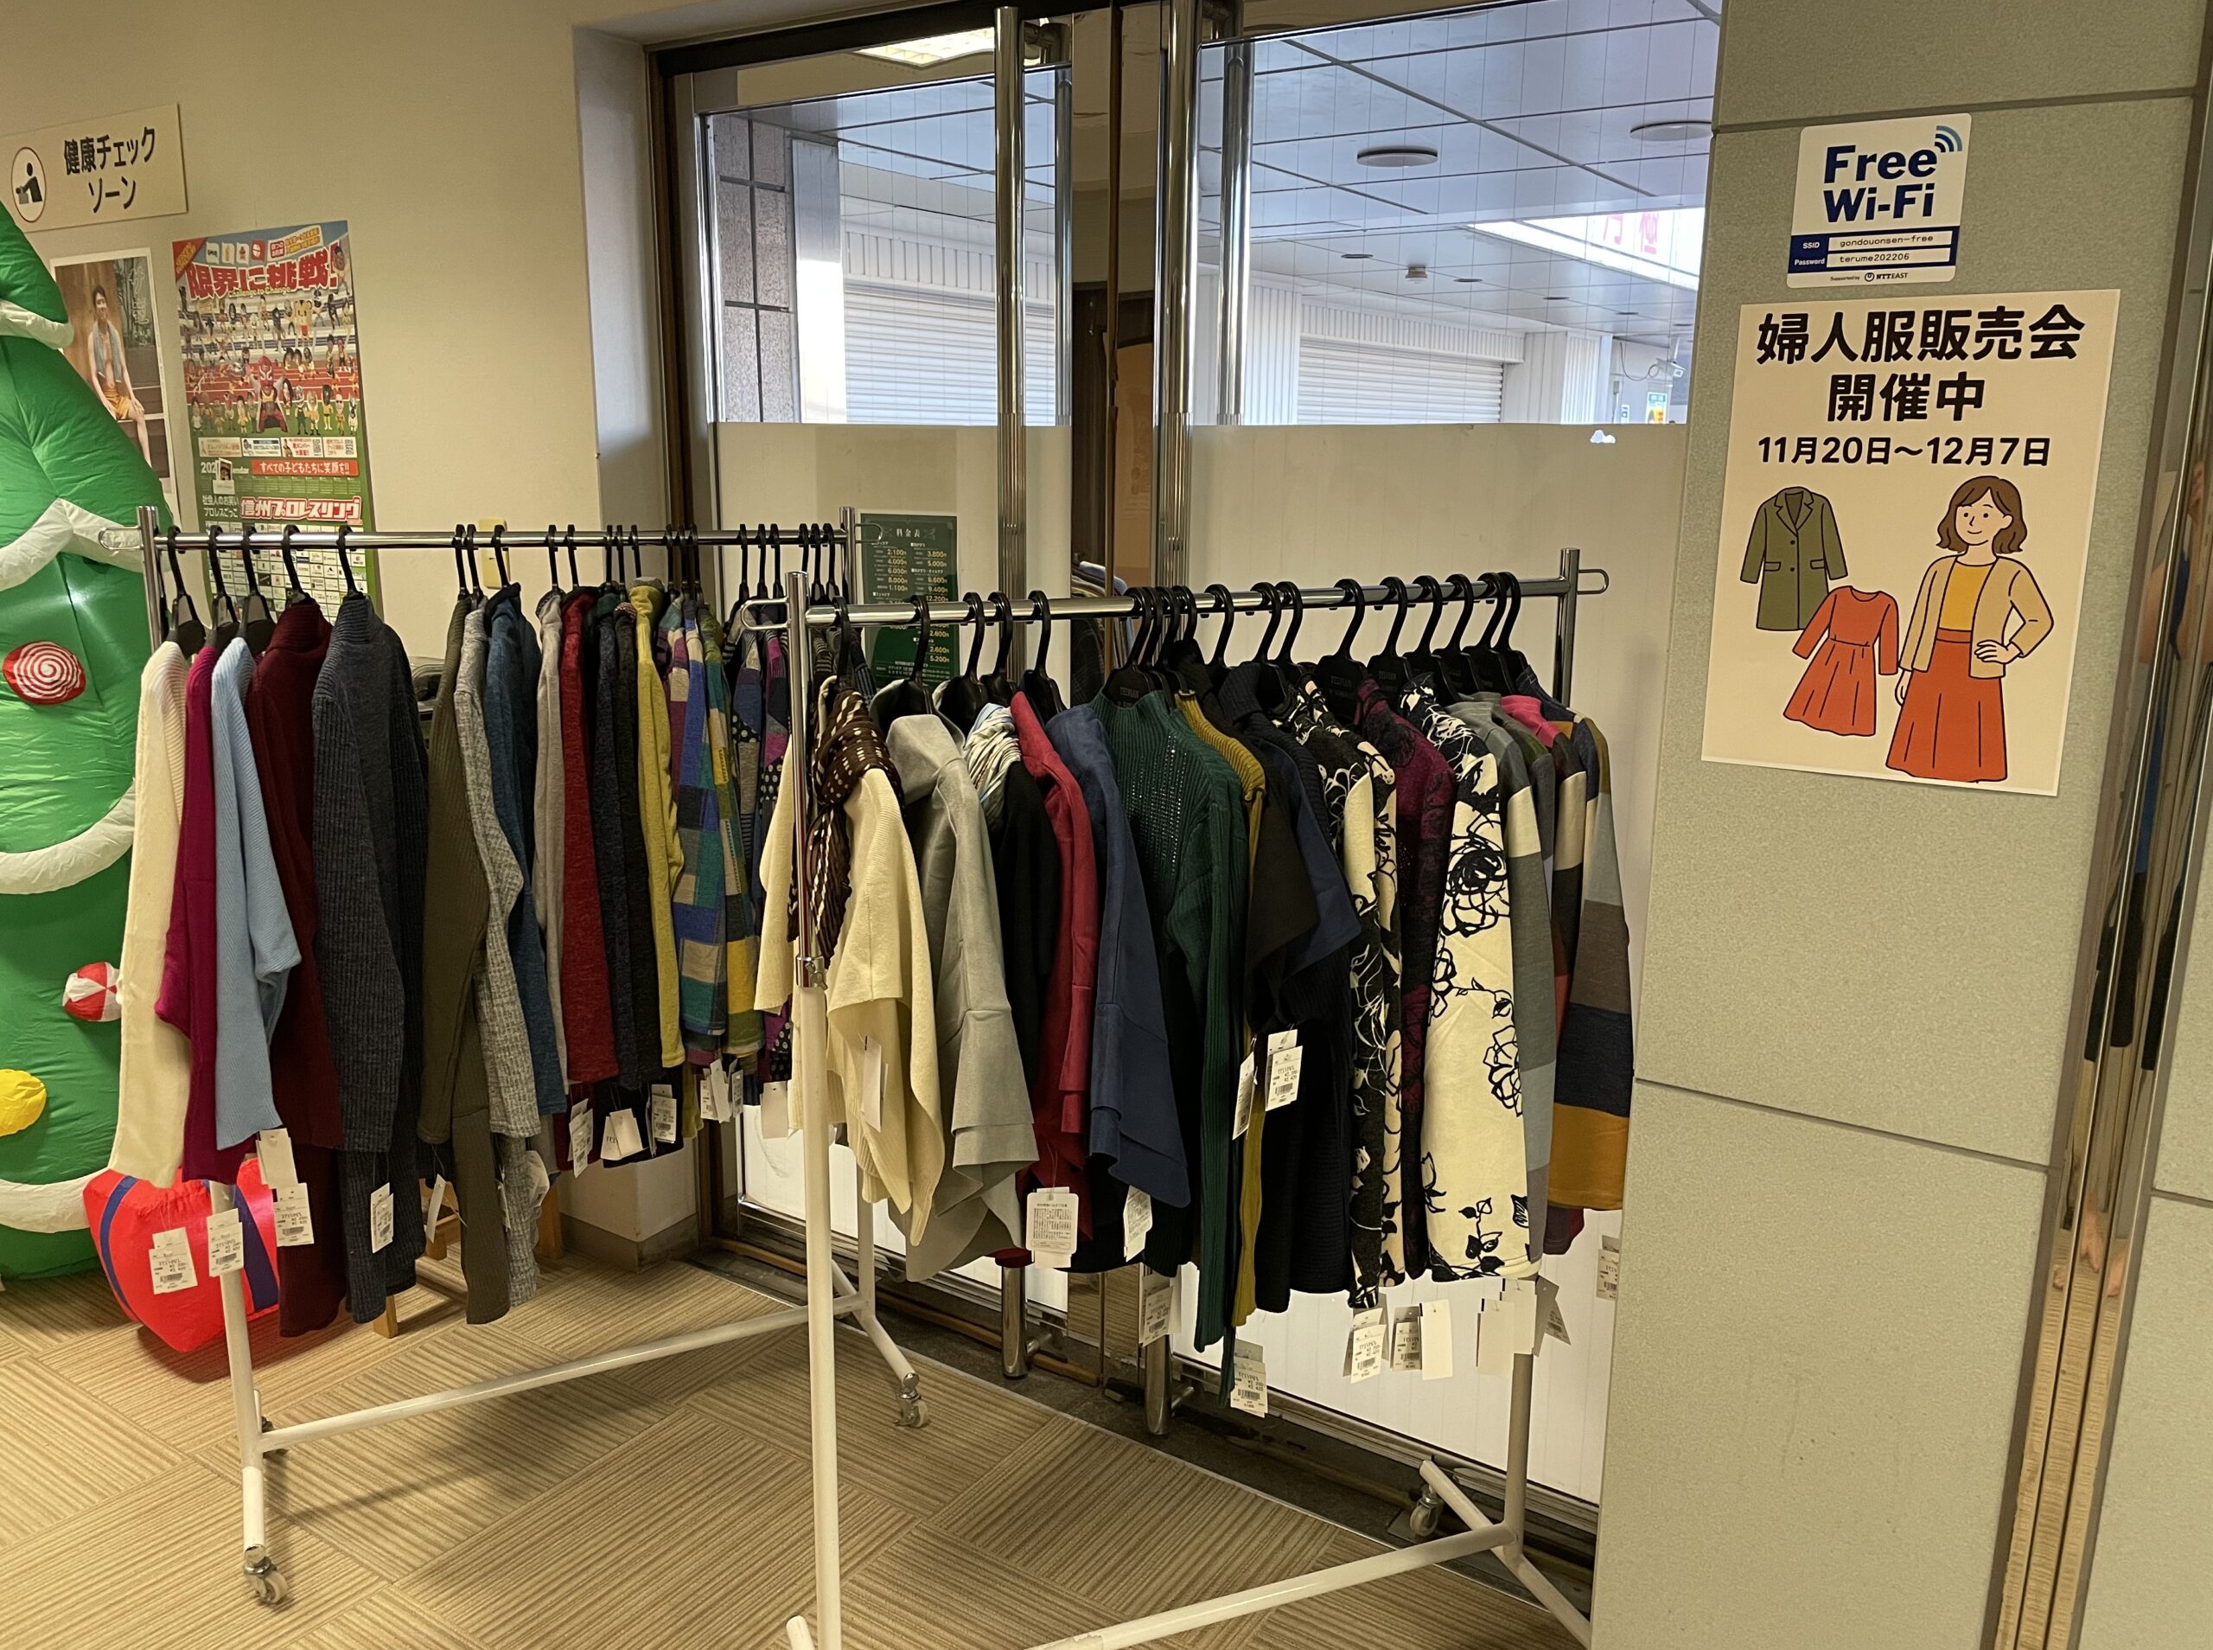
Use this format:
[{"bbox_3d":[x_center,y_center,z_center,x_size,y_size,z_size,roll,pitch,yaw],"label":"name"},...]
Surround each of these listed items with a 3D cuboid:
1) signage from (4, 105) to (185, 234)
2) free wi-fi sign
[{"bbox_3d":[-2.098,-1.338,3.418,0.765,0.200,0.012,9,15,33],"label":"signage"},{"bbox_3d":[0.666,-0.536,1.437,0.135,0.133,0.008,8,15,31],"label":"free wi-fi sign"}]

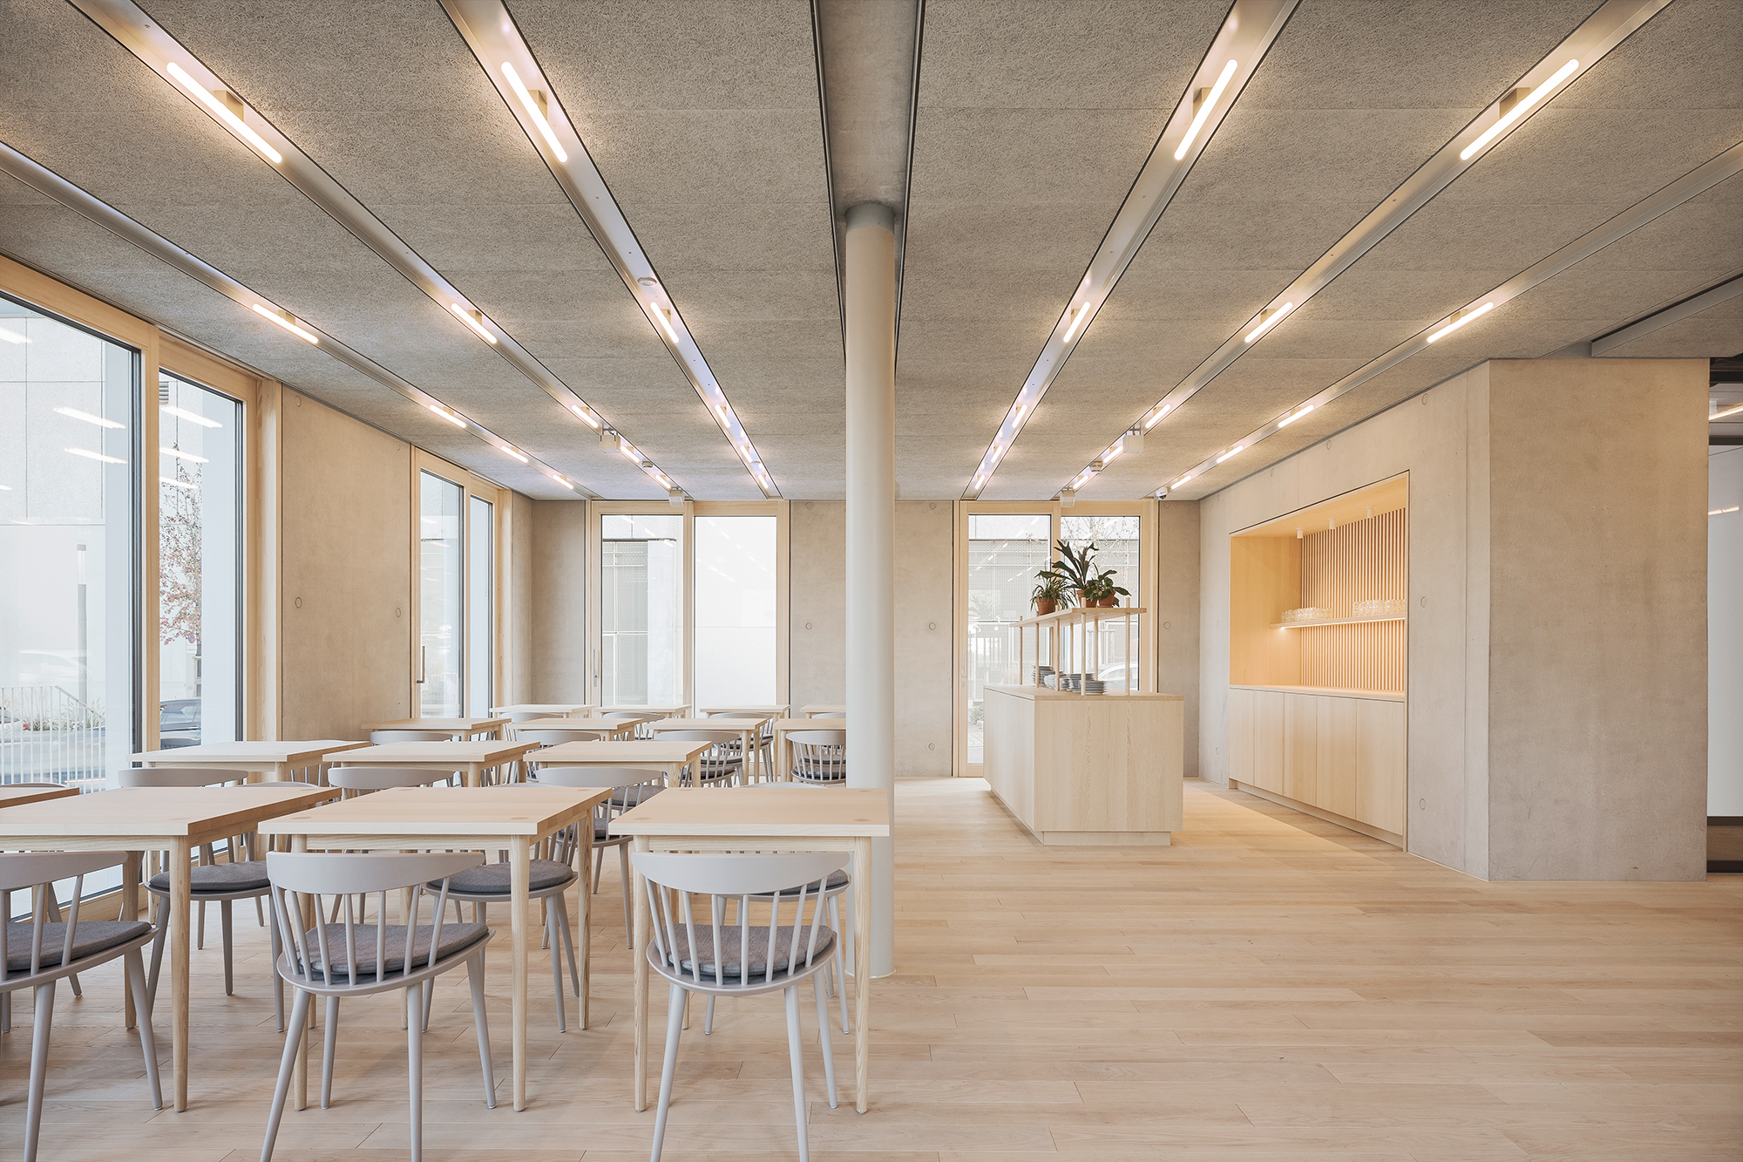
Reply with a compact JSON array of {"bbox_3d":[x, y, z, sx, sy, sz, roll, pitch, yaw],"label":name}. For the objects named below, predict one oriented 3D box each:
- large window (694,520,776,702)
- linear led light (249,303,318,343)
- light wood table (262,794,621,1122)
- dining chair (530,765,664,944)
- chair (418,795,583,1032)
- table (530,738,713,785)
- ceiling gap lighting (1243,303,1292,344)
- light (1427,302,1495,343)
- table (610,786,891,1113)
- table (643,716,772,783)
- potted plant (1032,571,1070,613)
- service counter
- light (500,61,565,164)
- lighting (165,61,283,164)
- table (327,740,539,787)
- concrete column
[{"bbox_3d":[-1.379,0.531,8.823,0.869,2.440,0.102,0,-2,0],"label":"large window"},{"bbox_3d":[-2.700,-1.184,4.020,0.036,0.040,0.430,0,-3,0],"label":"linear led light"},{"bbox_3d":[-1.196,1.021,2.519,0.709,0.755,0.643,0,-4,0],"label":"light wood table"},{"bbox_3d":[-1.115,1.123,3.640,0.520,0.735,0.450,0,-3,0],"label":"dining chair"},{"bbox_3d":[-1.185,1.053,2.860,0.520,0.735,0.450,0,-3,0],"label":"chair"},{"bbox_3d":[-1.165,1.168,4.121,0.714,0.755,0.643,0,-4,0],"label":"table"},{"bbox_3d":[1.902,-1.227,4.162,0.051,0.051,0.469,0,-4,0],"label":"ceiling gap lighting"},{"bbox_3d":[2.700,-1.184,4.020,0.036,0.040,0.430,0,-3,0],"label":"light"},{"bbox_3d":[-0.306,1.010,2.480,0.700,0.750,0.615,0,-3,0],"label":"table"},{"bbox_3d":[-1.099,1.331,5.885,0.714,0.755,0.643,0,-4,0],"label":"table"},{"bbox_3d":[1.394,0.095,6.783,0.296,0.342,0.286,0,-4,0],"label":"potted plant"},{"bbox_3d":[1.460,1.287,6.580,0.915,0.935,2.430,0,-3,0],"label":"service counter"},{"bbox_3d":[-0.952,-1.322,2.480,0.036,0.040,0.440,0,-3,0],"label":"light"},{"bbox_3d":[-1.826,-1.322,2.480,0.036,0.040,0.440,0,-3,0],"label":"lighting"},{"bbox_3d":[-1.997,1.149,4.030,0.700,0.750,0.620,0,-3,0],"label":"table"},{"bbox_3d":[0.000,0.045,3.264,0.184,2.846,0.184,0,-2,0],"label":"concrete column"}]

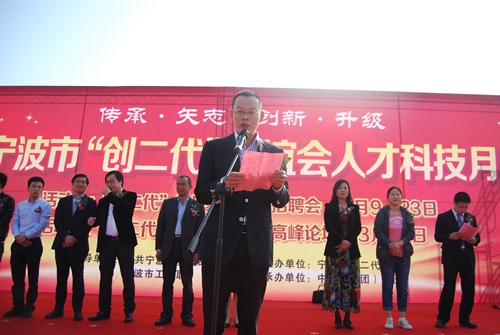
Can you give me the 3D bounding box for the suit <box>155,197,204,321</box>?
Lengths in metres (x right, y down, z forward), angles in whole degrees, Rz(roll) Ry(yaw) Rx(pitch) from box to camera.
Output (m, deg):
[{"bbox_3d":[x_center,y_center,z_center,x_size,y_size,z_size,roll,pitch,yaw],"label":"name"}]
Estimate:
[{"bbox_3d":[-0.815,1.051,4.411,0.540,1.420,0.330,1,-13,4],"label":"suit"}]

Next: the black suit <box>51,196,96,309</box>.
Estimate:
[{"bbox_3d":[-2.125,1.022,4.572,0.510,1.410,0.350,1,-13,4],"label":"black suit"}]

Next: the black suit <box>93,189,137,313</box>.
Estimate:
[{"bbox_3d":[-1.619,0.999,4.546,0.500,1.450,0.380,-1,-13,14],"label":"black suit"}]

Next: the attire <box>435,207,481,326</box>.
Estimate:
[{"bbox_3d":[2.650,1.241,4.821,0.530,1.430,0.400,0,-13,8],"label":"attire"}]

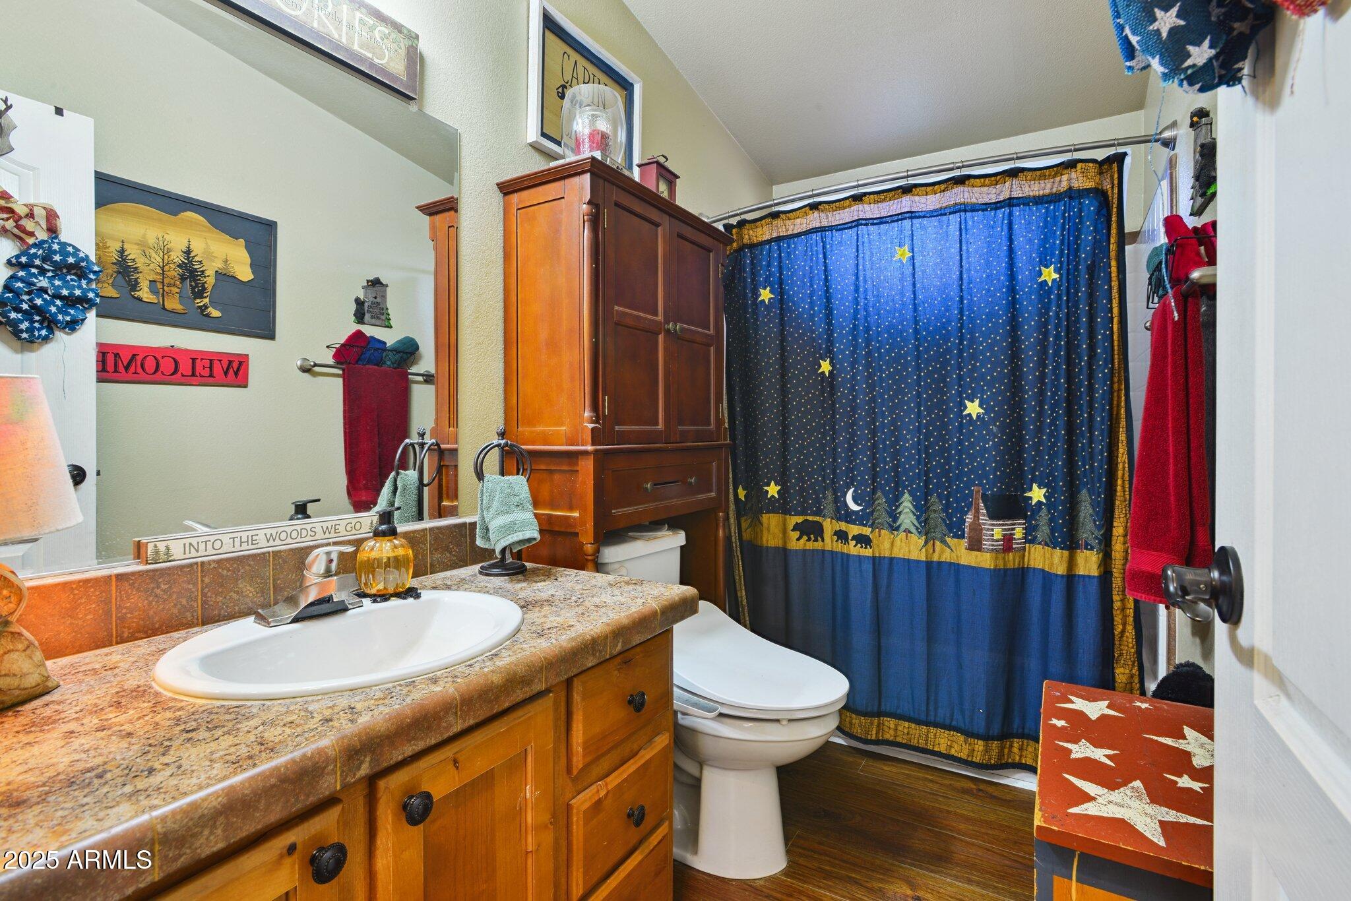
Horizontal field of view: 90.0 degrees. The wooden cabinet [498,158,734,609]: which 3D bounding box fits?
[{"bbox_3d":[-0.124,0.172,1.866,0.286,1.630,0.705,1,2,31],"label":"wooden cabinet"}]

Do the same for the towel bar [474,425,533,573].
[{"bbox_3d":[-0.377,0.109,1.471,0.112,0.320,0.104,-1,2,-35],"label":"towel bar"}]

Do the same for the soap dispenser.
[{"bbox_3d":[-0.526,0.185,1.226,0.100,0.158,0.100,1,2,31],"label":"soap dispenser"}]

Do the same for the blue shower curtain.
[{"bbox_3d":[0.693,0.045,2.108,1.275,1.766,0.146,1,2,31],"label":"blue shower curtain"}]

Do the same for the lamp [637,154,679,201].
[{"bbox_3d":[-0.047,-0.734,1.881,0.063,0.180,0.125,1,2,31],"label":"lamp"}]

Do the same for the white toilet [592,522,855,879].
[{"bbox_3d":[0.073,0.629,1.737,0.732,0.725,0.418,1,2,31],"label":"white toilet"}]

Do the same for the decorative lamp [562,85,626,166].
[{"bbox_3d":[-0.202,-0.766,1.647,0.155,0.199,0.155,0,2,0],"label":"decorative lamp"}]

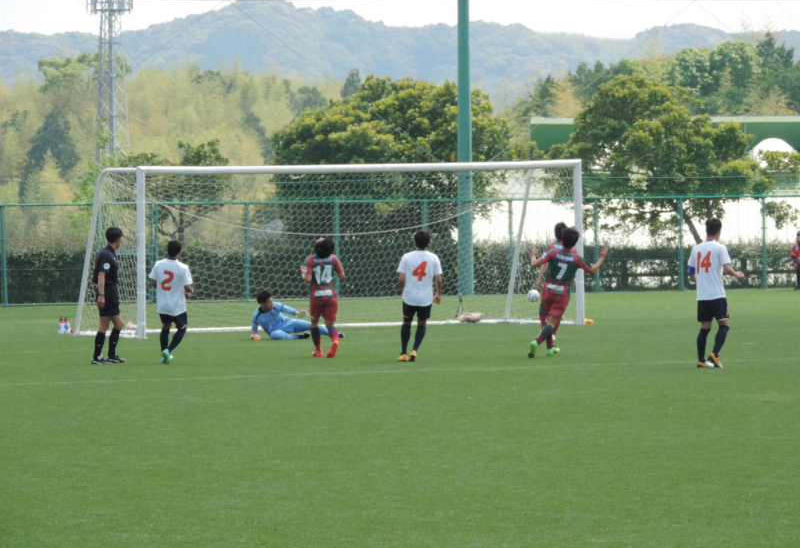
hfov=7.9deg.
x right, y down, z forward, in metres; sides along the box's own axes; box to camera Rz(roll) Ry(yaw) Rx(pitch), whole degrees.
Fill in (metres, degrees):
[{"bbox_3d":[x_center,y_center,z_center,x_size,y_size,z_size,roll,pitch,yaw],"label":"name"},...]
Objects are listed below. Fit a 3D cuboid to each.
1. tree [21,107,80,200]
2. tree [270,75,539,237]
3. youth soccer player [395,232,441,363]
[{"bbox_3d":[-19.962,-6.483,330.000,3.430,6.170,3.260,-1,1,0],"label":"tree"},{"bbox_3d":[0.094,-1.916,121.000,5.610,4.520,5.330,-1,1,0],"label":"tree"},{"bbox_3d":[0.251,0.263,72.695,0.560,1.660,0.360,-1,1,3],"label":"youth soccer player"}]

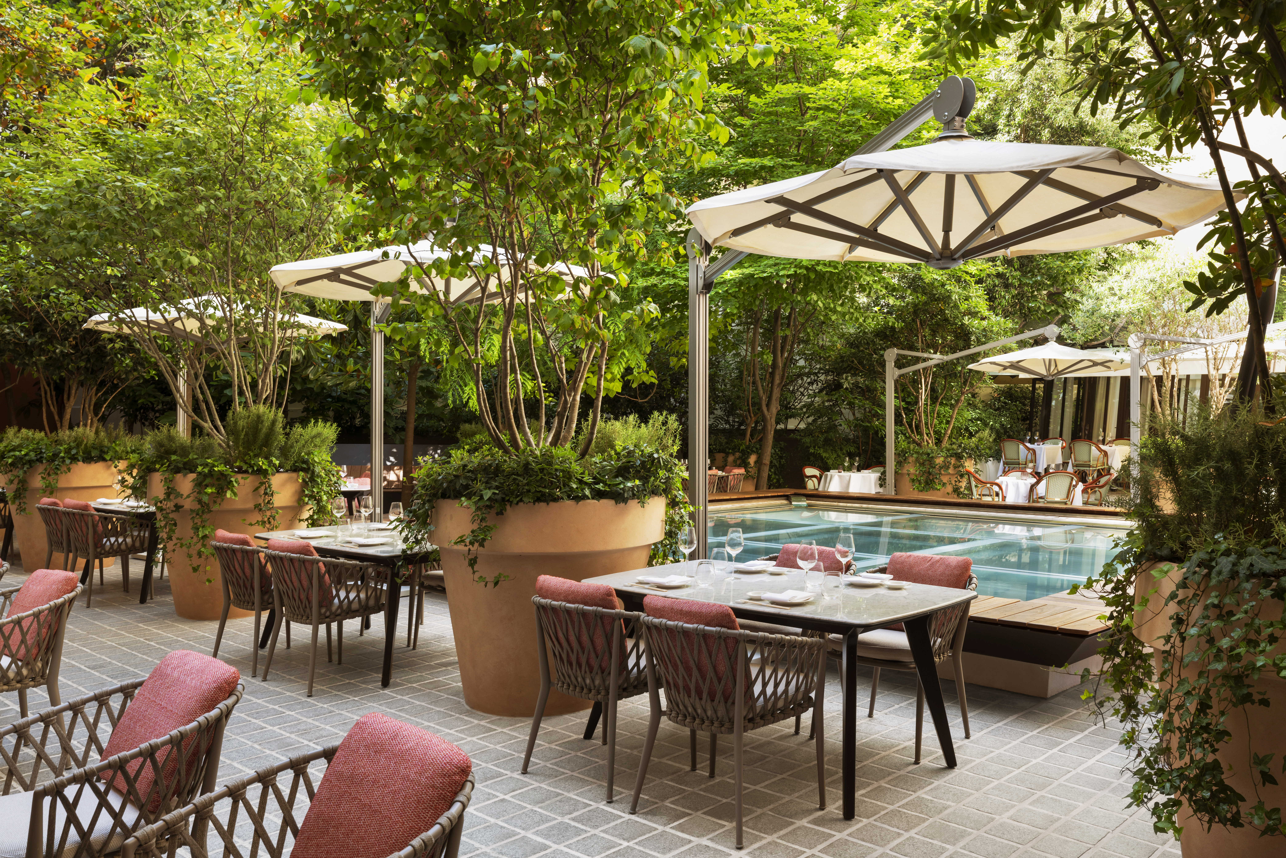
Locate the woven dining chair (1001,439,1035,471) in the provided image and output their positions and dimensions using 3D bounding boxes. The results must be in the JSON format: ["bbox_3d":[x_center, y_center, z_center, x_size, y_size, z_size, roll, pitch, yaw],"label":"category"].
[{"bbox_3d":[6.260,0.600,16.700,0.580,0.860,0.580,0,0,44],"label":"woven dining chair"}]

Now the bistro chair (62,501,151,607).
[{"bbox_3d":[-4.530,1.045,8.484,0.570,0.800,0.570,0,0,42],"label":"bistro chair"}]

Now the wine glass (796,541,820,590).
[{"bbox_3d":[0.734,0.606,4.455,0.090,0.212,0.090,0,0,0],"label":"wine glass"}]

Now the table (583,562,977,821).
[{"bbox_3d":[0.580,1.087,4.529,1.570,0.745,1.010,0,0,42],"label":"table"}]

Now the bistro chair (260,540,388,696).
[{"bbox_3d":[-1.837,1.044,5.810,0.560,0.820,0.570,0,0,41],"label":"bistro chair"}]

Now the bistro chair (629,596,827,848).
[{"bbox_3d":[0.323,1.053,3.850,0.560,0.820,0.570,0,0,41],"label":"bistro chair"}]

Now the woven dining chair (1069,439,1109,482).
[{"bbox_3d":[7.010,0.602,15.700,0.580,0.860,0.580,0,0,44],"label":"woven dining chair"}]

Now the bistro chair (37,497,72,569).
[{"bbox_3d":[-4.960,1.044,8.884,0.570,0.800,0.570,0,0,42],"label":"bistro chair"}]

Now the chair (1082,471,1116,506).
[{"bbox_3d":[6.150,0.993,13.604,0.590,0.870,0.590,0,0,8],"label":"chair"}]

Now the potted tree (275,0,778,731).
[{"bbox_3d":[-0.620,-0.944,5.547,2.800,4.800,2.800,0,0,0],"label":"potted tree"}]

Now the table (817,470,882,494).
[{"bbox_3d":[3.180,1.042,15.304,0.900,0.760,0.900,0,0,42],"label":"table"}]

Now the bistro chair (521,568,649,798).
[{"bbox_3d":[-0.147,1.051,4.275,0.560,0.820,0.570,0,0,41],"label":"bistro chair"}]

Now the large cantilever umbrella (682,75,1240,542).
[{"bbox_3d":[1.186,-0.124,5.225,2.400,3.160,3.330,0,0,-32],"label":"large cantilever umbrella"}]

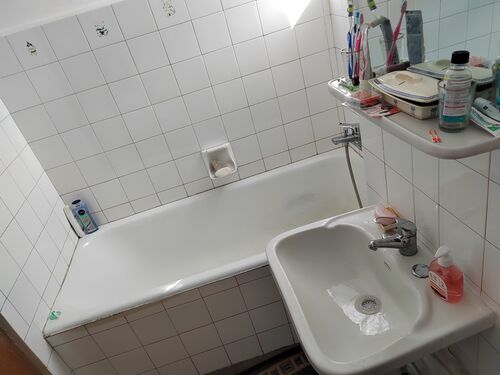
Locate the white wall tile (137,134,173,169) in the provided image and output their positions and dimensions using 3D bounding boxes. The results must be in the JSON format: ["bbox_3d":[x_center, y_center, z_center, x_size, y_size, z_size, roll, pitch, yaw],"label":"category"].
[{"bbox_3d":[-0.491,-0.187,1.708,0.150,0.149,0.010,-18,27,-2],"label":"white wall tile"}]

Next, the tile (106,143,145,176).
[{"bbox_3d":[-0.632,-0.139,1.698,0.151,0.148,0.010,-18,27,-2],"label":"tile"}]

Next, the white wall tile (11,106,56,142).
[{"bbox_3d":[-1.000,-0.298,1.552,0.150,0.150,0.010,-18,28,-2],"label":"white wall tile"}]

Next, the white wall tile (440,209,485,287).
[{"bbox_3d":[0.507,0.141,0.806,0.010,0.150,0.150,-17,28,-1],"label":"white wall tile"}]

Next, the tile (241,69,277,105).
[{"bbox_3d":[0.048,-0.502,1.665,0.150,0.149,0.010,-18,27,-2],"label":"tile"}]

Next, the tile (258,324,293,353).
[{"bbox_3d":[0.120,0.677,1.493,0.151,0.135,0.010,-18,27,-2],"label":"tile"}]

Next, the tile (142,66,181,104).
[{"bbox_3d":[-0.421,-0.486,1.577,0.151,0.148,0.010,-18,27,-2],"label":"tile"}]

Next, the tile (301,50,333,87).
[{"bbox_3d":[0.338,-0.596,1.683,0.150,0.150,0.010,-18,28,-2],"label":"tile"}]

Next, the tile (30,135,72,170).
[{"bbox_3d":[-0.962,-0.172,1.624,0.150,0.150,0.010,-18,28,-2],"label":"tile"}]

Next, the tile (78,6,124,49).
[{"bbox_3d":[-0.635,-0.689,1.418,0.150,0.145,0.010,-18,28,-3],"label":"tile"}]

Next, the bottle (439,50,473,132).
[{"bbox_3d":[0.373,-0.171,0.599,0.055,0.139,0.055,-15,29,-4],"label":"bottle"}]

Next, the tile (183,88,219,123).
[{"bbox_3d":[-0.235,-0.398,1.626,0.150,0.148,0.009,-18,27,-2],"label":"tile"}]

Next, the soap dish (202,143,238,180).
[{"bbox_3d":[-0.159,-0.149,1.760,0.150,0.148,0.070,-18,27,-2],"label":"soap dish"}]

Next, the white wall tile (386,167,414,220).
[{"bbox_3d":[0.473,0.023,1.042,0.010,0.149,0.150,-17,27,0],"label":"white wall tile"}]

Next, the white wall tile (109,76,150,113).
[{"bbox_3d":[-0.559,-0.431,1.550,0.150,0.148,0.009,-18,27,-2],"label":"white wall tile"}]

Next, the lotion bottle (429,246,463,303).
[{"bbox_3d":[0.472,0.199,0.796,0.055,0.145,0.075,-18,27,-2],"label":"lotion bottle"}]

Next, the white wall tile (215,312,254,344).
[{"bbox_3d":[-0.063,0.598,1.421,0.149,0.147,0.010,-18,27,-2],"label":"white wall tile"}]

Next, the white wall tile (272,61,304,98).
[{"bbox_3d":[0.193,-0.549,1.676,0.150,0.150,0.010,-18,28,-2],"label":"white wall tile"}]

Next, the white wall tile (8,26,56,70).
[{"bbox_3d":[-0.920,-0.596,1.403,0.150,0.145,0.010,-18,28,-3],"label":"white wall tile"}]

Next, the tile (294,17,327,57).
[{"bbox_3d":[0.300,-0.718,1.606,0.151,0.148,0.010,-18,27,-2],"label":"tile"}]

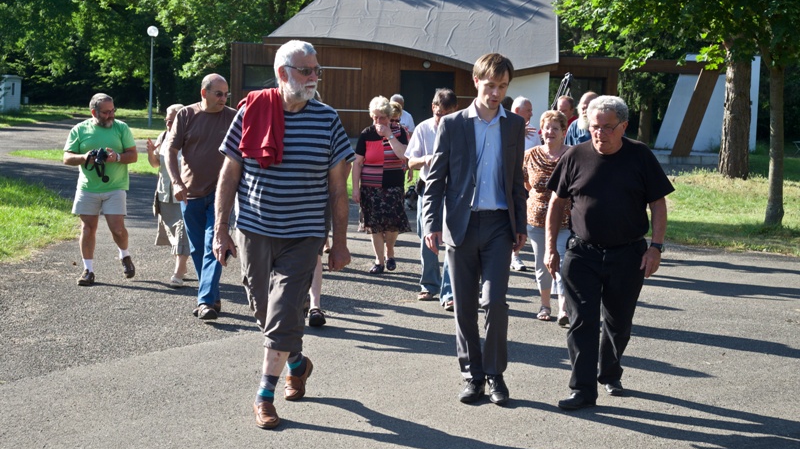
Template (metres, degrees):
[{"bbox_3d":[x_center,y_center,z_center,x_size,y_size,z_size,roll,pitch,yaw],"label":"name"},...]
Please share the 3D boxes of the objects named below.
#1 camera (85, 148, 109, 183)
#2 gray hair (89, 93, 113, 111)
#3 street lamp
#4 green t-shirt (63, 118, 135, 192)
[{"bbox_3d":[-2.504,-0.489,10.850,0.200,0.270,0.150,0,6,-14],"label":"camera"},{"bbox_3d":[-2.525,-1.037,11.050,0.210,0.160,0.190,7,8,45],"label":"gray hair"},{"bbox_3d":[-10.385,-6.241,55.000,0.500,4.250,0.500,2,5,0],"label":"street lamp"},{"bbox_3d":[-2.540,-0.586,11.100,0.630,0.620,0.380,0,6,-16],"label":"green t-shirt"}]

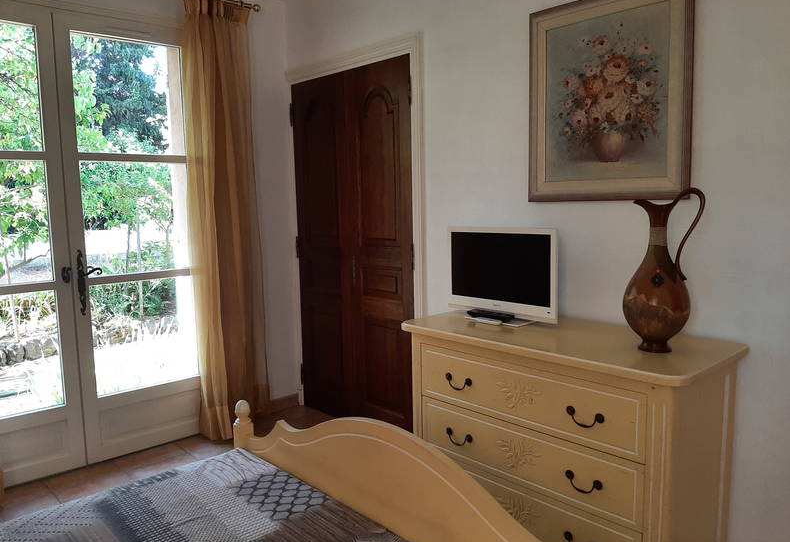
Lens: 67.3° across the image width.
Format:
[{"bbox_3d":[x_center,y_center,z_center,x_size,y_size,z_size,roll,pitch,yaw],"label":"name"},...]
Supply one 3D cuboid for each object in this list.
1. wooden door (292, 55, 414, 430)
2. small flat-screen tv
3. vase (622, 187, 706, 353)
[{"bbox_3d":[-0.247,-0.094,3.416,0.050,2.040,1.040,-7,9,-43],"label":"wooden door"},{"bbox_3d":[0.416,0.011,2.363,0.180,0.363,0.532,-7,9,-43],"label":"small flat-screen tv"},{"bbox_3d":[0.826,-0.003,1.831,0.222,0.498,0.190,2,7,27],"label":"vase"}]

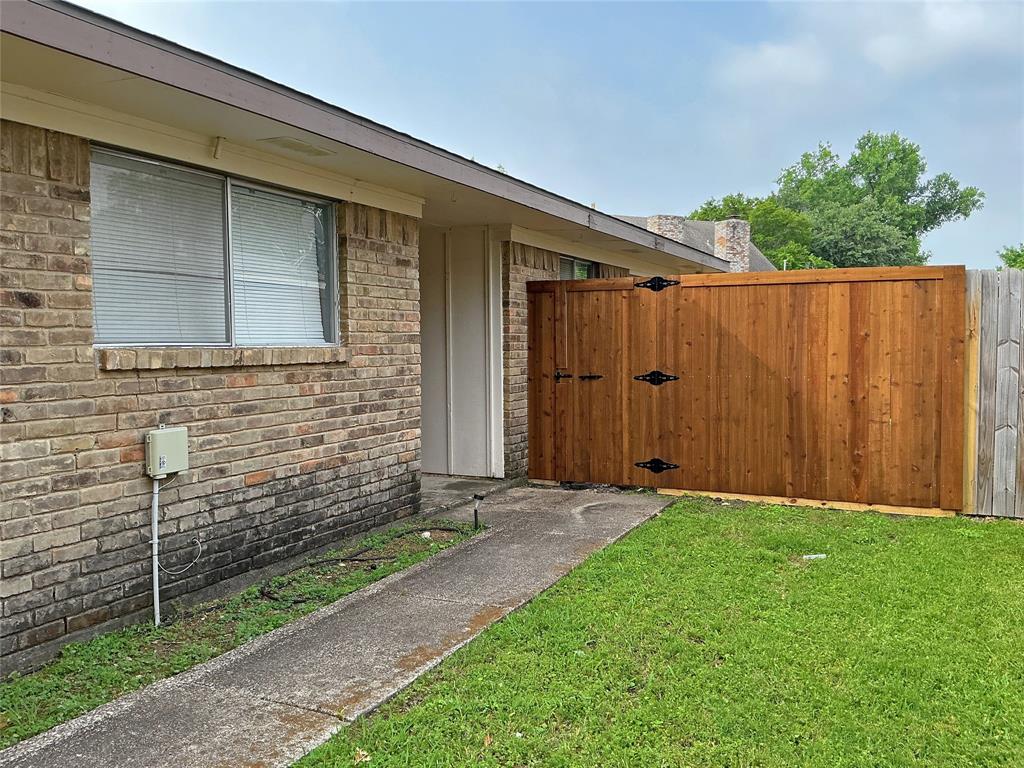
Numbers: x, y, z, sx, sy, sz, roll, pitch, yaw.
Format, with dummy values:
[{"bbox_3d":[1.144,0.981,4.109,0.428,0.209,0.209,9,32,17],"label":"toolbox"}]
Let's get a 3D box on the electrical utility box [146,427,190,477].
[{"bbox_3d":[-1.688,0.332,4.204,0.070,0.216,0.199,1,3,27],"label":"electrical utility box"}]

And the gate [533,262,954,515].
[{"bbox_3d":[1.769,0.007,7.191,3.580,1.808,0.100,1,3,27],"label":"gate"}]

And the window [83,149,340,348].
[{"bbox_3d":[-1.550,-0.667,4.752,0.080,0.915,1.787,1,3,27],"label":"window"}]

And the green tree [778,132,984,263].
[{"bbox_3d":[12.938,-4.386,30.190,7.249,8.618,7.249,1,3,27],"label":"green tree"}]

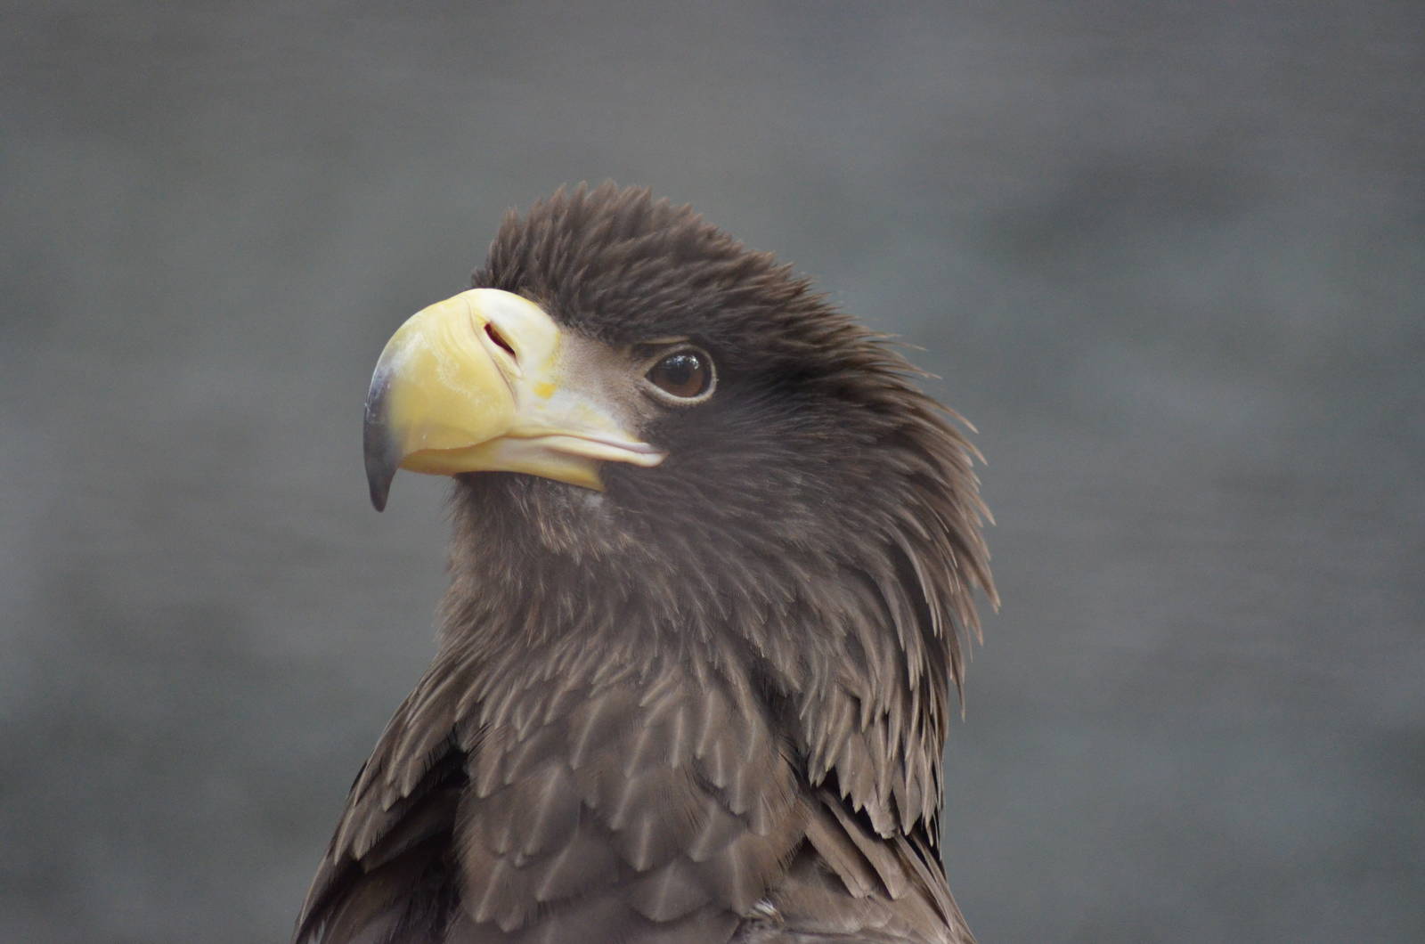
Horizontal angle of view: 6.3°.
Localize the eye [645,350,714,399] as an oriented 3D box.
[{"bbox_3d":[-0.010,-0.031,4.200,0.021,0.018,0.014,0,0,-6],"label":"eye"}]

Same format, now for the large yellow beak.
[{"bbox_3d":[-0.069,-0.024,4.200,0.098,0.071,0.050,0,0,-32],"label":"large yellow beak"}]

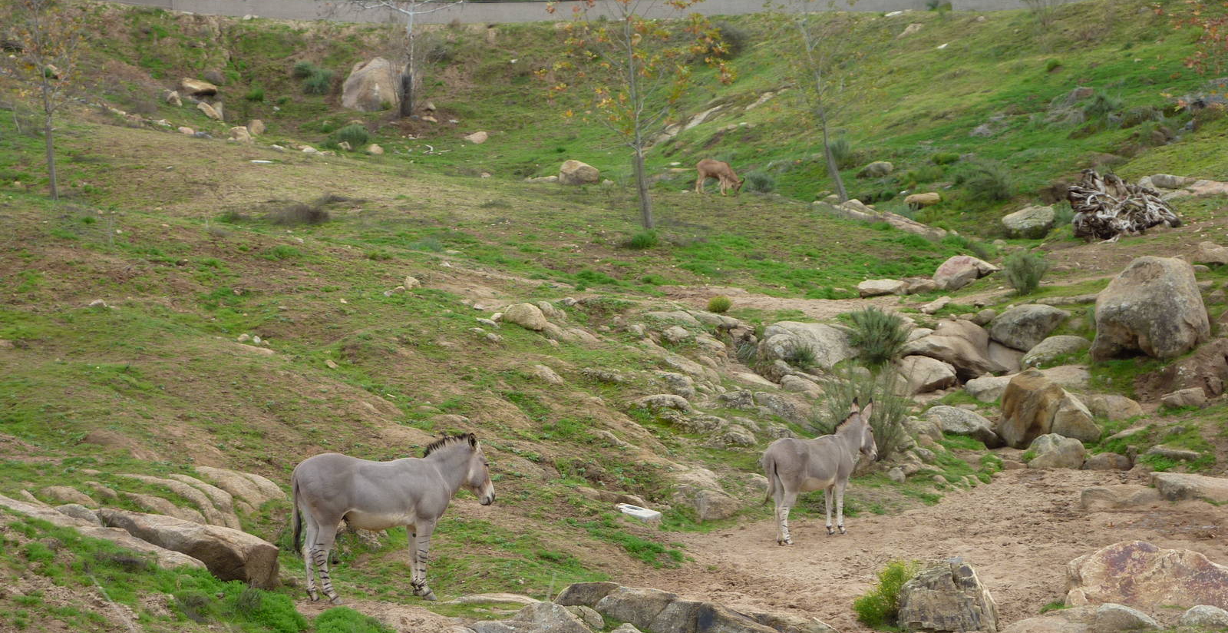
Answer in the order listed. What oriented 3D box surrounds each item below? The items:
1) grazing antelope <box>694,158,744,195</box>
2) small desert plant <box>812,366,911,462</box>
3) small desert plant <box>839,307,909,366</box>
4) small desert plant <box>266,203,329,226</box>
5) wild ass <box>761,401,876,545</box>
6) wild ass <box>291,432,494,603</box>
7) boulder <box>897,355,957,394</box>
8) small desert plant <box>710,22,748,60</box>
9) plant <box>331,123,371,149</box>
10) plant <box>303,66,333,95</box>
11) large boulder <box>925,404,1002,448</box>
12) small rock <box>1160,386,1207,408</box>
[{"bbox_3d":[2.484,-3.271,69.000,1.170,0.850,0.360,-2,0,9],"label":"grazing antelope"},{"bbox_3d":[3.262,1.296,38.800,1.302,1.207,1.200,0,2,0],"label":"small desert plant"},{"bbox_3d":[4.273,0.323,48.300,1.150,0.950,1.100,-3,-1,5],"label":"small desert plant"},{"bbox_3d":[-5.352,-1.743,50.000,1.043,0.407,0.850,0,2,0],"label":"small desert plant"},{"bbox_3d":[2.373,1.779,33.800,0.420,1.530,1.620,2,3,45],"label":"wild ass"},{"bbox_3d":[-1.945,1.764,25.900,1.770,1.490,0.460,-1,0,-8],"label":"wild ass"},{"bbox_3d":[5.053,0.939,47.500,0.938,0.578,0.800,-2,-4,6],"label":"boulder"},{"bbox_3d":[4.162,-9.930,106.000,1.380,1.350,1.300,-2,-1,2],"label":"small desert plant"},{"bbox_3d":[-7.692,-5.282,86.000,1.170,0.720,1.050,-2,-1,-5],"label":"plant"},{"bbox_3d":[-8.342,-6.624,83.000,0.849,0.706,0.800,-2,-4,-6],"label":"plant"},{"bbox_3d":[5.256,1.660,44.500,1.150,0.620,0.900,0,-2,0],"label":"large boulder"},{"bbox_3d":[9.097,1.286,47.000,0.700,0.340,0.500,0,-2,0],"label":"small rock"}]

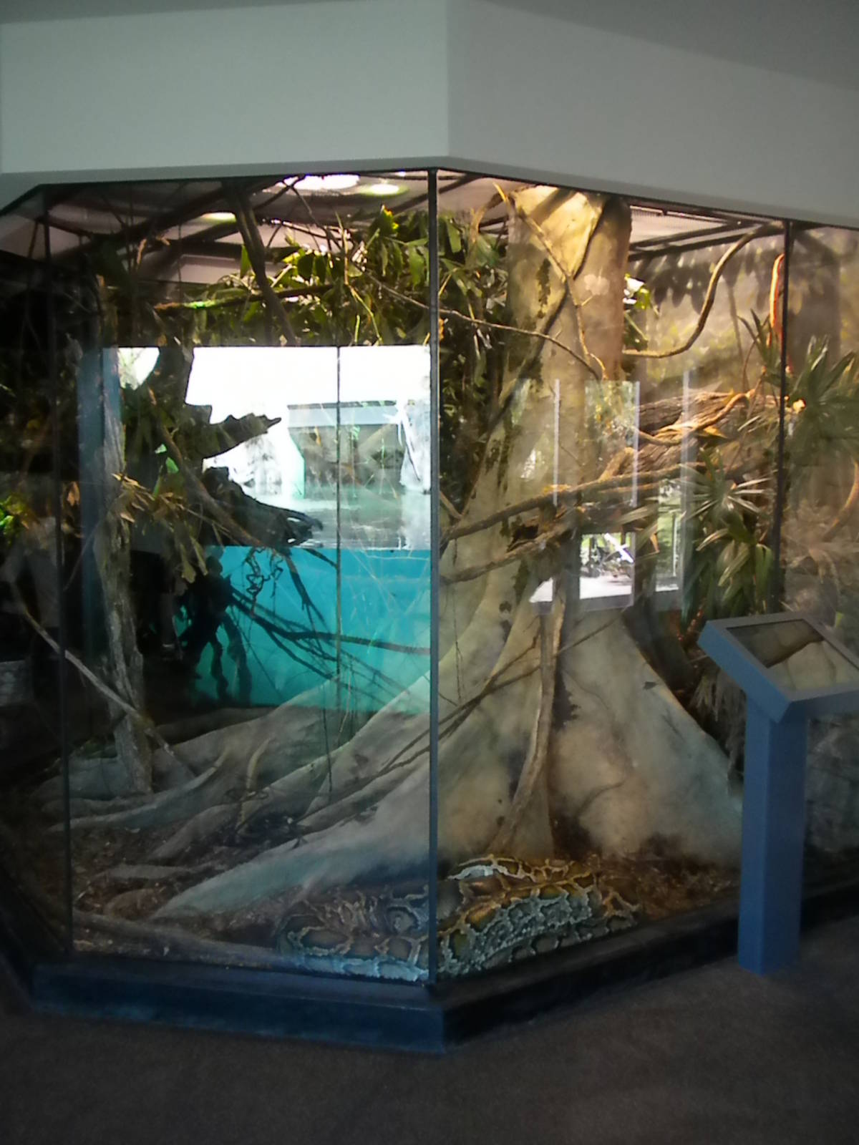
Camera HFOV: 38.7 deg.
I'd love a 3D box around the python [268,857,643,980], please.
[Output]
[{"bbox_3d":[0.082,0.940,3.437,1.000,0.180,0.520,-2,7,-15],"label":"python"}]

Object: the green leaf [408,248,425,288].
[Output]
[{"bbox_3d":[-0.040,-0.969,3.900,0.055,0.128,0.025,0,7,0],"label":"green leaf"}]

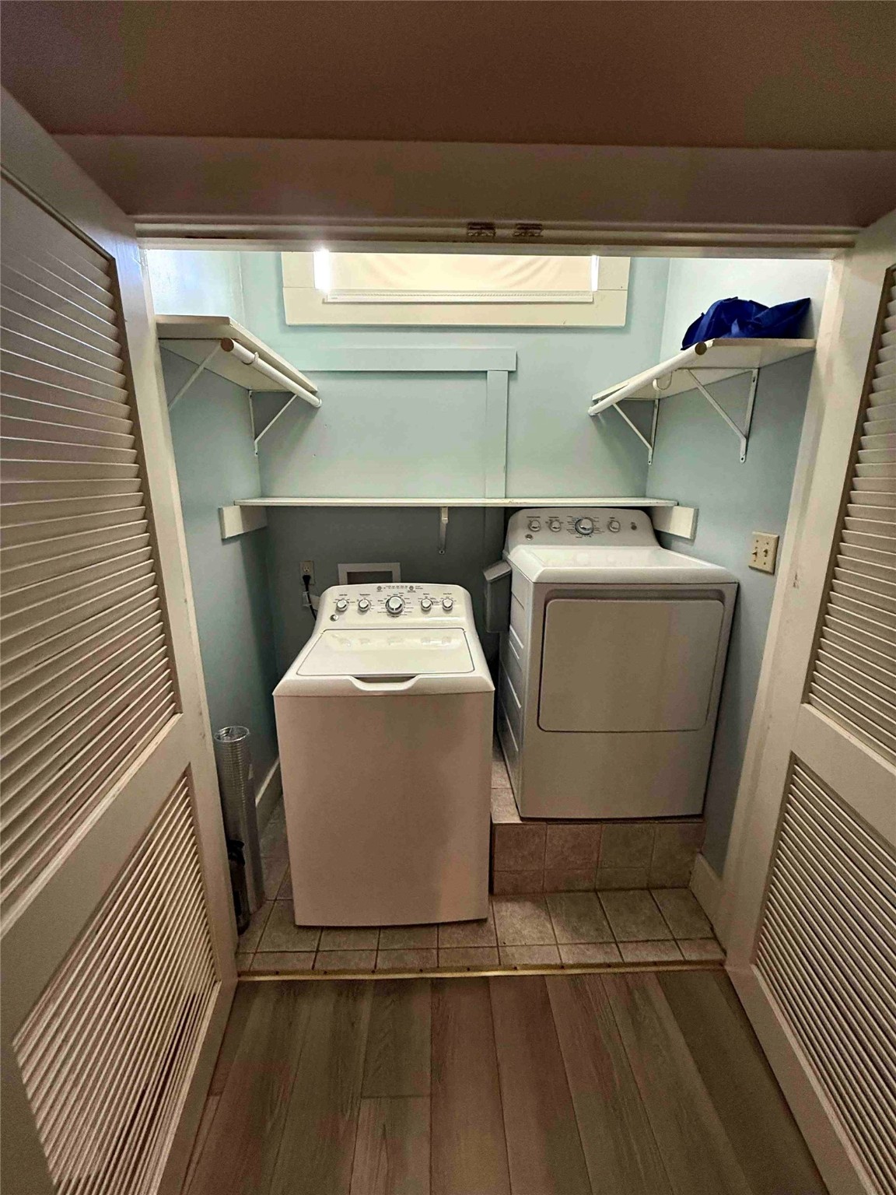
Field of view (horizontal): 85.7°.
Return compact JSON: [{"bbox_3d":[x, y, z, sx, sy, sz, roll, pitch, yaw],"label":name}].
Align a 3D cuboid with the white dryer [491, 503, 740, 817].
[{"bbox_3d":[0.606,0.215,1.998,0.688,1.112,0.705,0,14,-2],"label":"white dryer"}]

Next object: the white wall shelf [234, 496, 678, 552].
[{"bbox_3d":[0.045,-0.302,2.147,1.806,0.262,0.312,0,14,-2],"label":"white wall shelf"}]

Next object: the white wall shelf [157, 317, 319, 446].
[{"bbox_3d":[-0.690,-0.662,1.675,0.311,0.298,0.999,0,14,-2],"label":"white wall shelf"}]

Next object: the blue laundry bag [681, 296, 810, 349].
[{"bbox_3d":[0.815,-0.772,1.374,0.276,0.138,0.230,0,14,-2],"label":"blue laundry bag"}]

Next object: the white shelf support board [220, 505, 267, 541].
[{"bbox_3d":[-0.845,-0.332,2.030,0.020,0.115,0.466,0,14,-2],"label":"white shelf support board"}]

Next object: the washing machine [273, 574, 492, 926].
[{"bbox_3d":[-0.212,0.563,1.921,0.688,1.115,0.687,-1,14,-2],"label":"washing machine"}]

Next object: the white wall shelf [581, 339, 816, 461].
[{"bbox_3d":[0.804,-0.643,1.757,0.310,0.303,0.950,0,14,-2],"label":"white wall shelf"}]

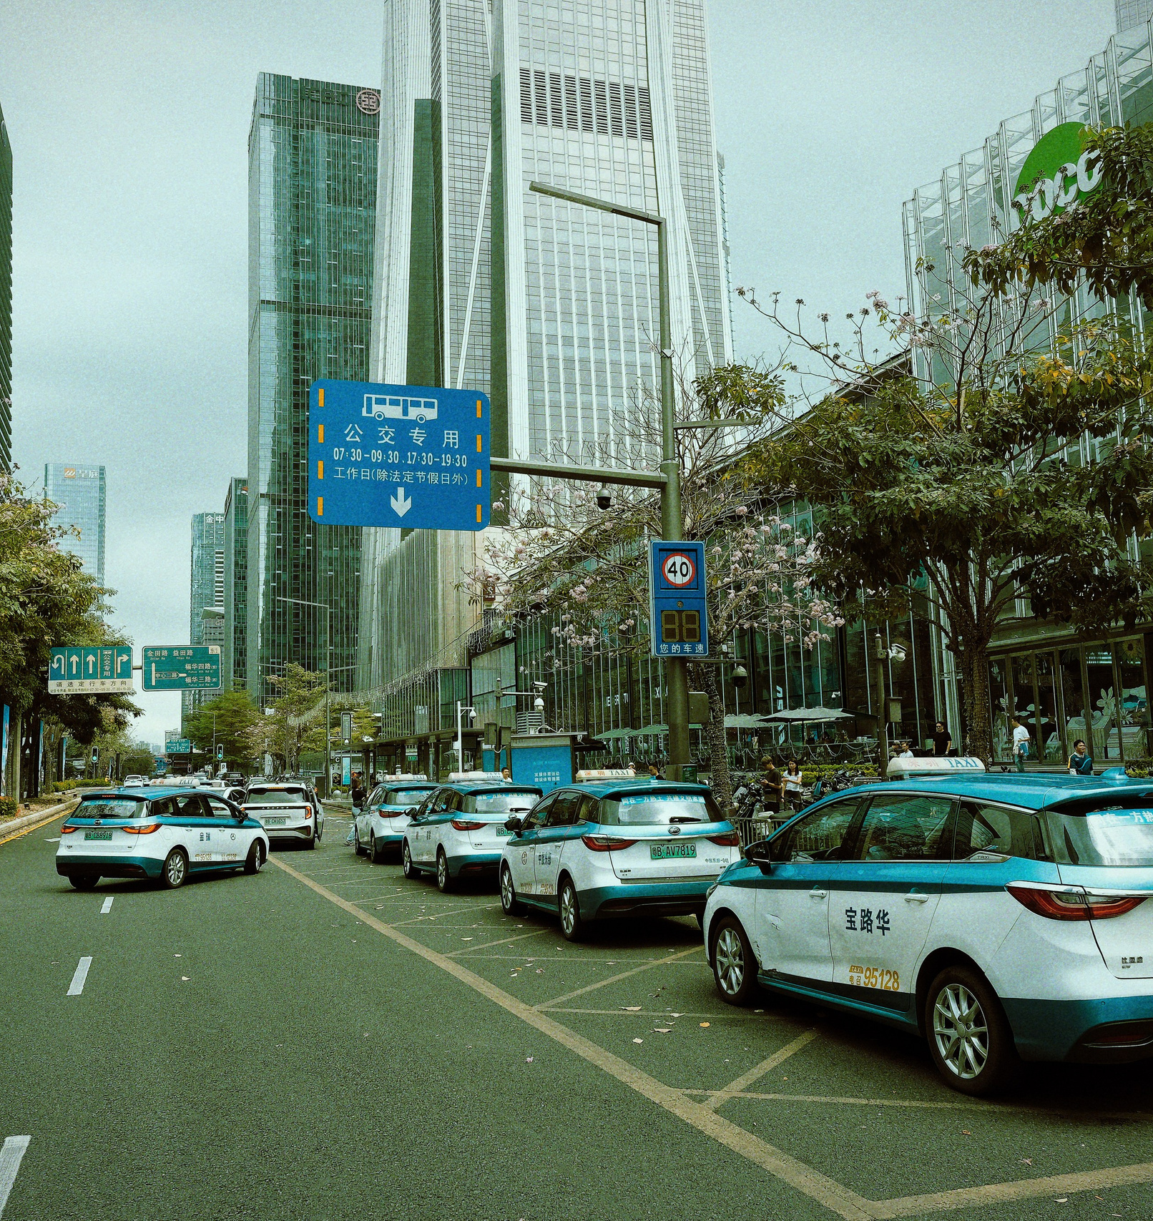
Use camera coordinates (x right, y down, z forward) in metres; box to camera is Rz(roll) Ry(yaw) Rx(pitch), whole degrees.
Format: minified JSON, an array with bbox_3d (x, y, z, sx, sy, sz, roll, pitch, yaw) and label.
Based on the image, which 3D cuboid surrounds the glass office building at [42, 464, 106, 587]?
[{"bbox_3d":[-415.462,11.375,1005.575,47.000,268.114,45.000,1,-8,-19],"label":"glass office building"}]

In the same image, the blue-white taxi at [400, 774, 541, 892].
[{"bbox_3d":[-1.625,3.536,19.784,1.850,1.760,4.670,2,-8,-19],"label":"blue-white taxi"}]

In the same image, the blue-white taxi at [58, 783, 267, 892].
[{"bbox_3d":[-6.933,3.840,21.080,1.850,1.720,4.670,-3,-8,12],"label":"blue-white taxi"}]

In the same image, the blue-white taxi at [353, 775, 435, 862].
[{"bbox_3d":[-3.813,4.598,27.160,1.850,1.750,4.690,1,-8,-17],"label":"blue-white taxi"}]

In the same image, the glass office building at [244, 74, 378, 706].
[{"bbox_3d":[-93.309,-61.740,441.716,48.000,250.000,45.000,2,-8,-18],"label":"glass office building"}]

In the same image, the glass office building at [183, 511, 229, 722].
[{"bbox_3d":[-233.355,23.217,790.610,40.000,178.422,40.000,1,-8,-19],"label":"glass office building"}]

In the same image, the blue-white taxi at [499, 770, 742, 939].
[{"bbox_3d":[0.366,2.723,14.145,1.850,1.750,4.690,1,-8,-16],"label":"blue-white taxi"}]

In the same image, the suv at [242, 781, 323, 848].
[{"bbox_3d":[-8.045,5.413,32.449,1.920,1.700,4.700,2,-8,-17],"label":"suv"}]

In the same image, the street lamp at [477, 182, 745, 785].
[{"bbox_3d":[0.837,-1.196,18.140,4.038,10.195,0.500,1,-8,-19],"label":"street lamp"}]

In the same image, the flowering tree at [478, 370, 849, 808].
[{"bbox_3d":[1.435,-0.006,20.930,5.900,8.470,5.600,1,-8,-19],"label":"flowering tree"}]

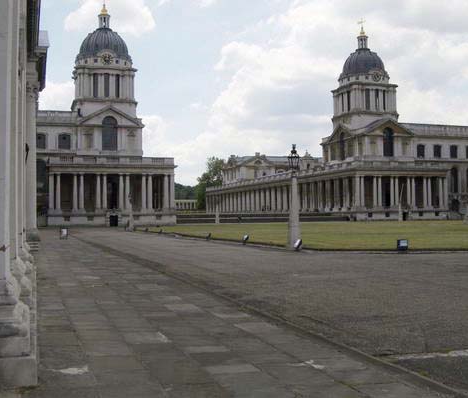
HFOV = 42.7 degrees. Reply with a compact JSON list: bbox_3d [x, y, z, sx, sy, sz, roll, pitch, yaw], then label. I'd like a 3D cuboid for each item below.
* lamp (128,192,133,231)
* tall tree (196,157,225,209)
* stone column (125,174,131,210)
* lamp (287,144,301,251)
[{"bbox_3d":[-11.813,1.452,68.500,0.530,4.450,0.530,0,-2,-18],"label":"lamp"},{"bbox_3d":[-9.069,-6.636,265.000,14.500,24.000,14.500,-1,-1,0],"label":"tall tree"},{"bbox_3d":[-18.349,-1.154,103.200,0.950,6.200,0.950,0,-2,-18],"label":"stone column"},{"bbox_3d":[2.563,-0.056,25.800,0.540,4.550,0.540,0,-2,-18],"label":"lamp"}]

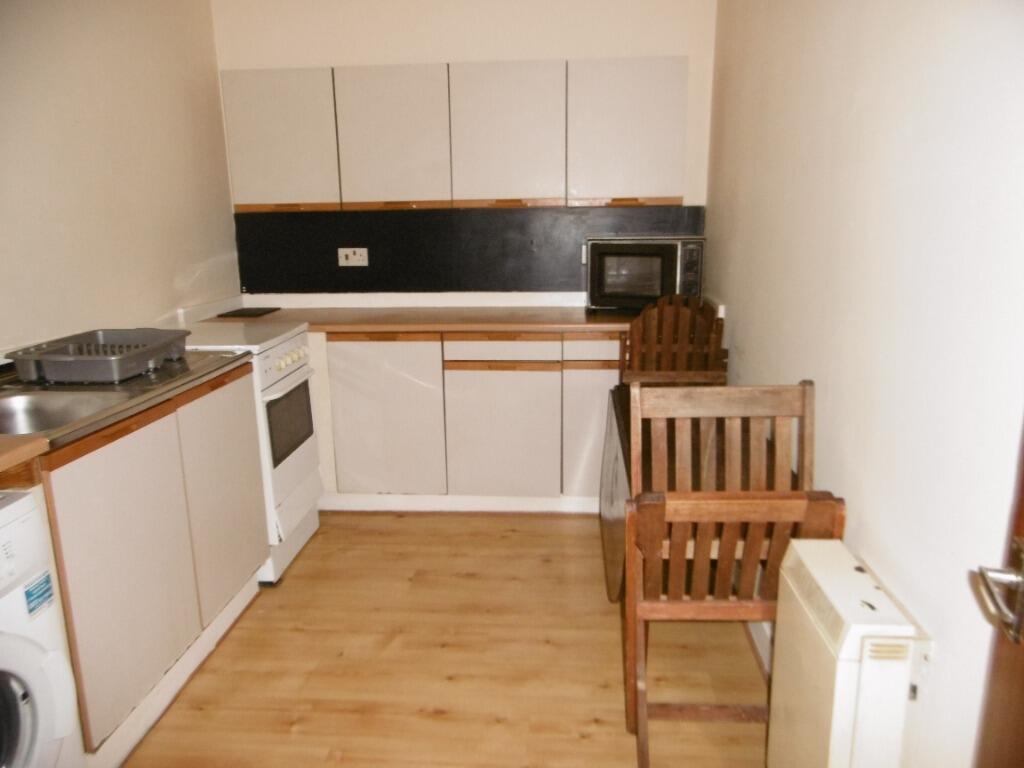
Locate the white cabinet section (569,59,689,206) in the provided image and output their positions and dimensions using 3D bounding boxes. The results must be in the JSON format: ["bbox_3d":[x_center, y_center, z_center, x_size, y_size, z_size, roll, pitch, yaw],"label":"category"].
[{"bbox_3d":[0.498,-1.097,3.167,0.501,0.600,0.287,0,13,5],"label":"white cabinet section"}]

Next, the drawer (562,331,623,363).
[{"bbox_3d":[0.349,-0.202,3.149,0.245,0.126,0.430,0,13,4],"label":"drawer"}]

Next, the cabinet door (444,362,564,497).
[{"bbox_3d":[-0.035,0.200,3.053,0.500,0.593,0.025,0,13,4],"label":"cabinet door"}]

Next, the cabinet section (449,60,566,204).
[{"bbox_3d":[-0.004,-1.100,3.209,0.508,0.600,0.287,0,13,5],"label":"cabinet section"}]

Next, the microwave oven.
[{"bbox_3d":[0.621,-0.529,3.407,0.530,0.340,0.324,0,13,4],"label":"microwave oven"}]

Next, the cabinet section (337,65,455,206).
[{"bbox_3d":[-0.507,-1.103,3.250,0.502,0.600,0.287,0,13,5],"label":"cabinet section"}]

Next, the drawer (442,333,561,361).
[{"bbox_3d":[-0.026,-0.204,3.175,0.500,0.123,0.430,0,13,4],"label":"drawer"}]

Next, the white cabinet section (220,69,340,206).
[{"bbox_3d":[-1.007,-1.106,3.292,0.501,0.600,0.287,0,13,5],"label":"white cabinet section"}]

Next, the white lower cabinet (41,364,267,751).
[{"bbox_3d":[-1.202,0.388,2.004,0.591,0.716,1.002,0,13,4],"label":"white lower cabinet"}]

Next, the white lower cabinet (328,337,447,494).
[{"bbox_3d":[-0.516,0.074,3.334,0.498,0.725,0.550,0,13,4],"label":"white lower cabinet"}]

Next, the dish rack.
[{"bbox_3d":[-1.243,-0.087,2.171,0.373,0.087,0.461,0,13,4],"label":"dish rack"}]

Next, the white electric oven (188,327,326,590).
[{"bbox_3d":[-1.125,0.235,2.723,0.598,0.855,0.498,0,13,4],"label":"white electric oven"}]

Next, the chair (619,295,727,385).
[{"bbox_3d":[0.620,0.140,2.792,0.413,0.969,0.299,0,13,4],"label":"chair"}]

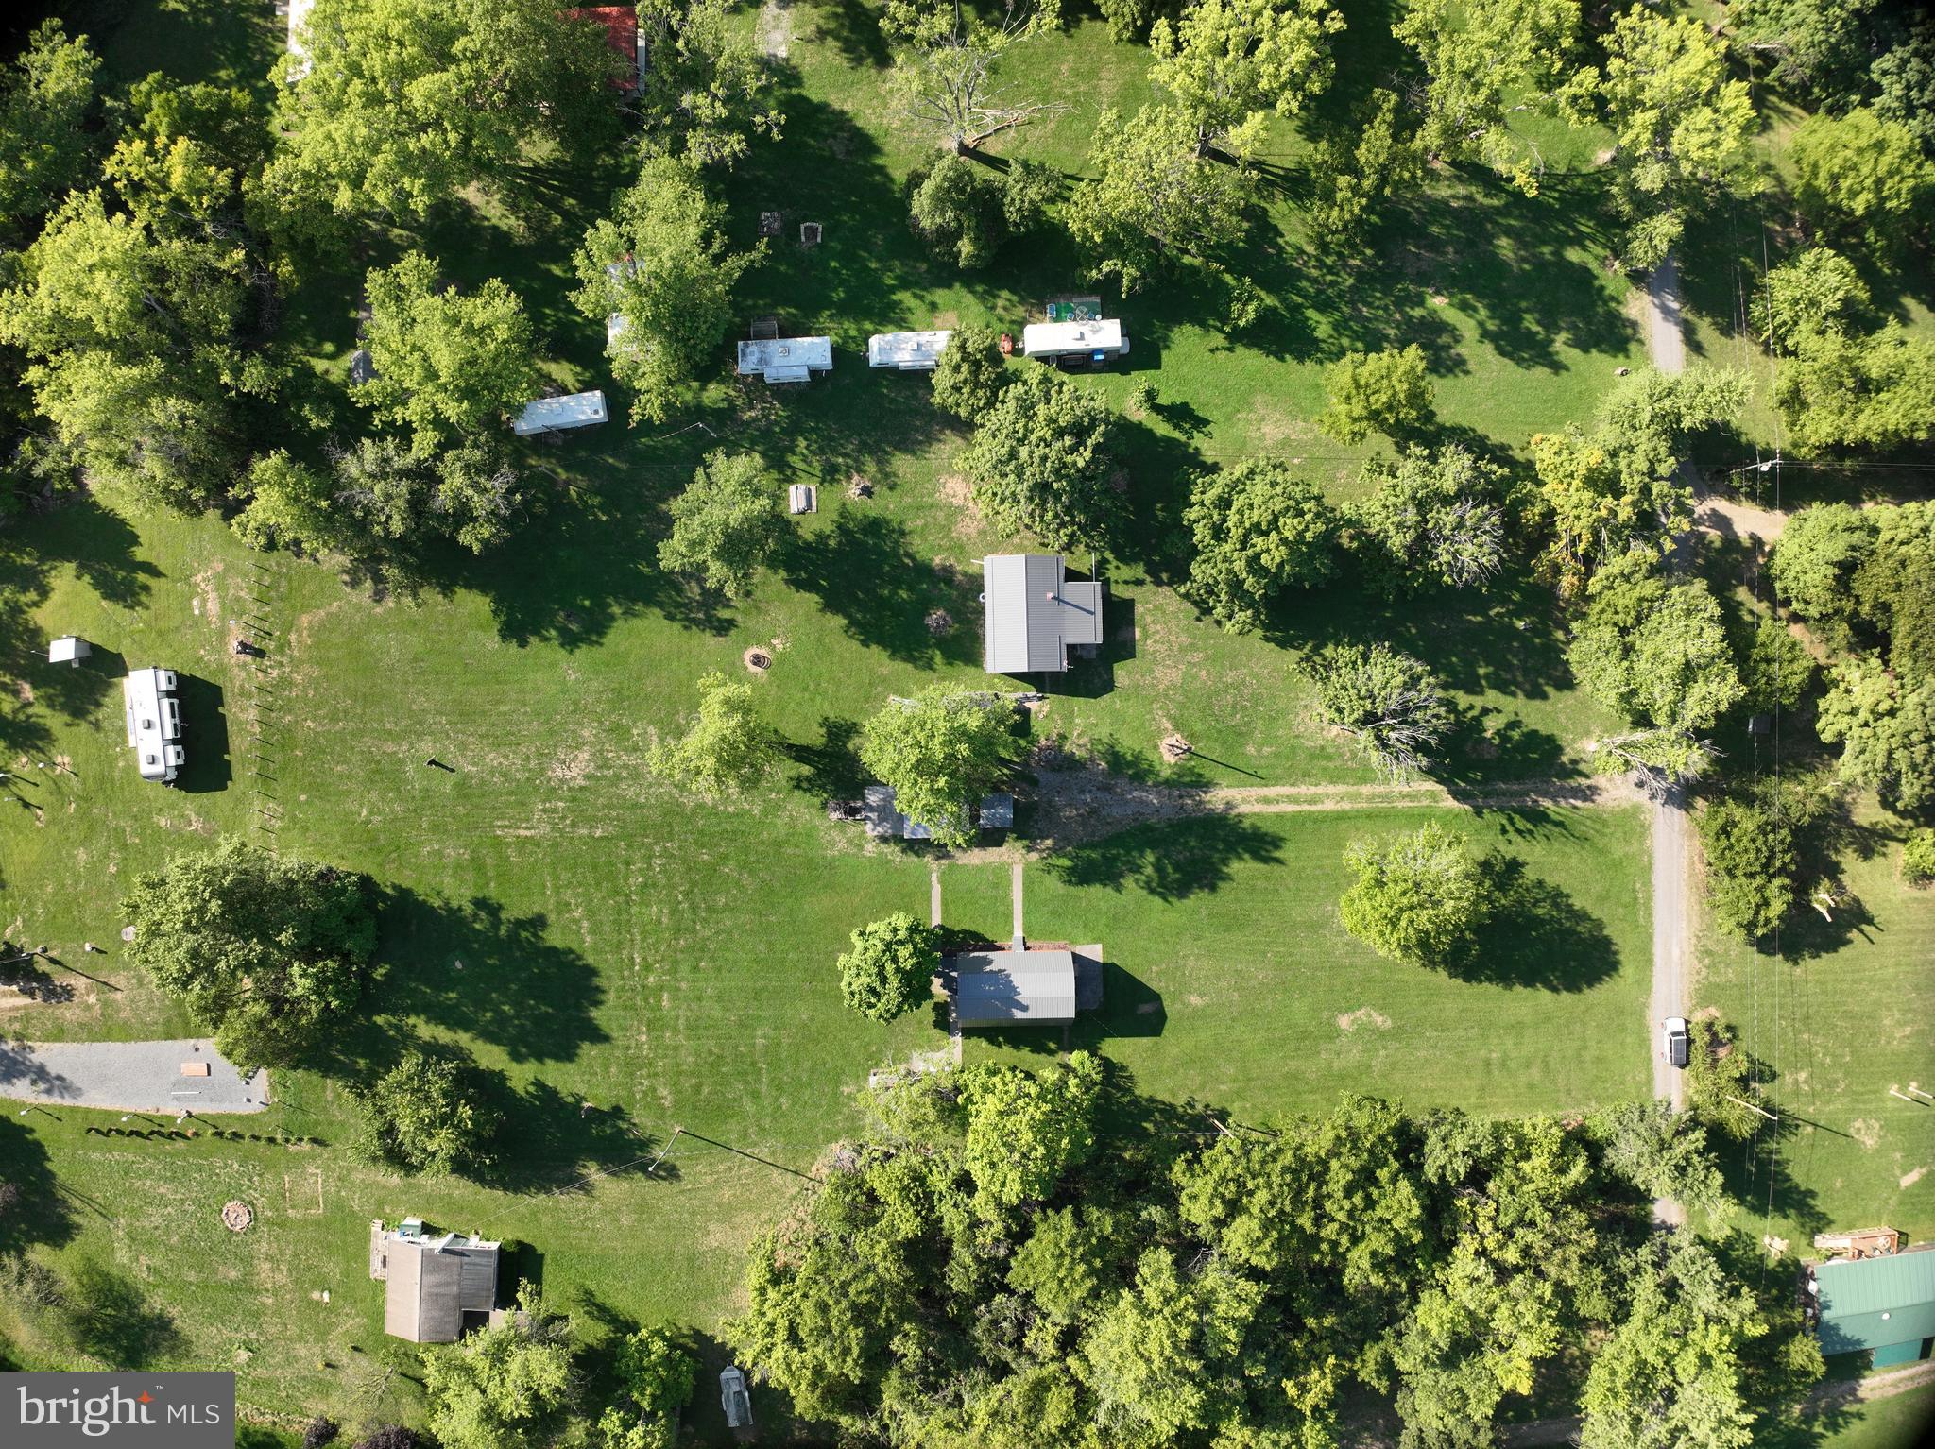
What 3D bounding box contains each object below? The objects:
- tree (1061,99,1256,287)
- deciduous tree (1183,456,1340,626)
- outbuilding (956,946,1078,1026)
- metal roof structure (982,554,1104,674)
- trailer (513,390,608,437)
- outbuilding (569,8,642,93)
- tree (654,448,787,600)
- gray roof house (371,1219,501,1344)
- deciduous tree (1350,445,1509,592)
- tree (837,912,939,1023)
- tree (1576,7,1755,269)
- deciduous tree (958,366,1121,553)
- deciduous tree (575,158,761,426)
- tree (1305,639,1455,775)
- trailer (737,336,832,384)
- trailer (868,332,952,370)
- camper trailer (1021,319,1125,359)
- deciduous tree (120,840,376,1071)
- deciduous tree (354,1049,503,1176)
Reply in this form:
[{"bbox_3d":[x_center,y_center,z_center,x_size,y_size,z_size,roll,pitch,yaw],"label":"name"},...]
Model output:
[{"bbox_3d":[16.100,-43.700,113.500,15.800,16.000,13.500,0,90,0],"label":"tree"},{"bbox_3d":[25.200,-15.400,115.750,12.700,14.500,14.400,0,90,0],"label":"deciduous tree"},{"bbox_3d":[4.250,23.800,119.150,10.200,7.600,6.800,0,90,0],"label":"outbuilding"},{"bbox_3d":[6.900,-9.850,120.200,10.400,5.600,10.400,0,90,0],"label":"metal roof structure"},{"bbox_3d":[-37.560,-28.740,124.700,8.200,3.000,2.500,-9,90,0],"label":"trailer"},{"bbox_3d":[-33.990,-61.920,124.200,7.000,3.700,7.400,0,90,0],"label":"outbuilding"},{"bbox_3d":[-21.610,-17.589,119.629,11.062,15.500,12.755,0,90,1],"label":"tree"},{"bbox_3d":[-48.970,51.960,125.000,10.600,4.400,9.300,2,90,0],"label":"gray roof house"},{"bbox_3d":[40.213,-17.921,118.338,13.121,15.500,12.605,0,90,1],"label":"deciduous tree"},{"bbox_3d":[-6.900,21.000,117.800,9.000,11.500,9.000,0,90,0],"label":"tree"},{"bbox_3d":[59.000,-49.600,114.000,13.000,18.000,19.500,0,90,0],"label":"tree"},{"bbox_3d":[6.200,-23.000,115.500,13.200,15.000,15.400,0,90,0],"label":"deciduous tree"},{"bbox_3d":[-25.200,-36.300,113.500,15.300,19.000,20.500,0,90,0],"label":"deciduous tree"},{"bbox_3d":[35.000,-1.400,115.750,12.000,14.500,11.300,0,90,0],"label":"tree"},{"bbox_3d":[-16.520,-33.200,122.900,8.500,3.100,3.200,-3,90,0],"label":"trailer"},{"bbox_3d":[-4.620,-33.740,121.900,8.400,3.100,2.850,-2,90,0],"label":"trailer"},{"bbox_3d":[9.400,-34.800,121.350,9.100,3.300,2.600,-4,90,0],"label":"camper trailer"},{"bbox_3d":[-64.600,20.400,121.300,19.800,19.000,19.800,0,90,0],"label":"deciduous tree"},{"bbox_3d":[-48.296,34.802,121.732,12.664,13.000,10.988,0,90,1],"label":"deciduous tree"}]

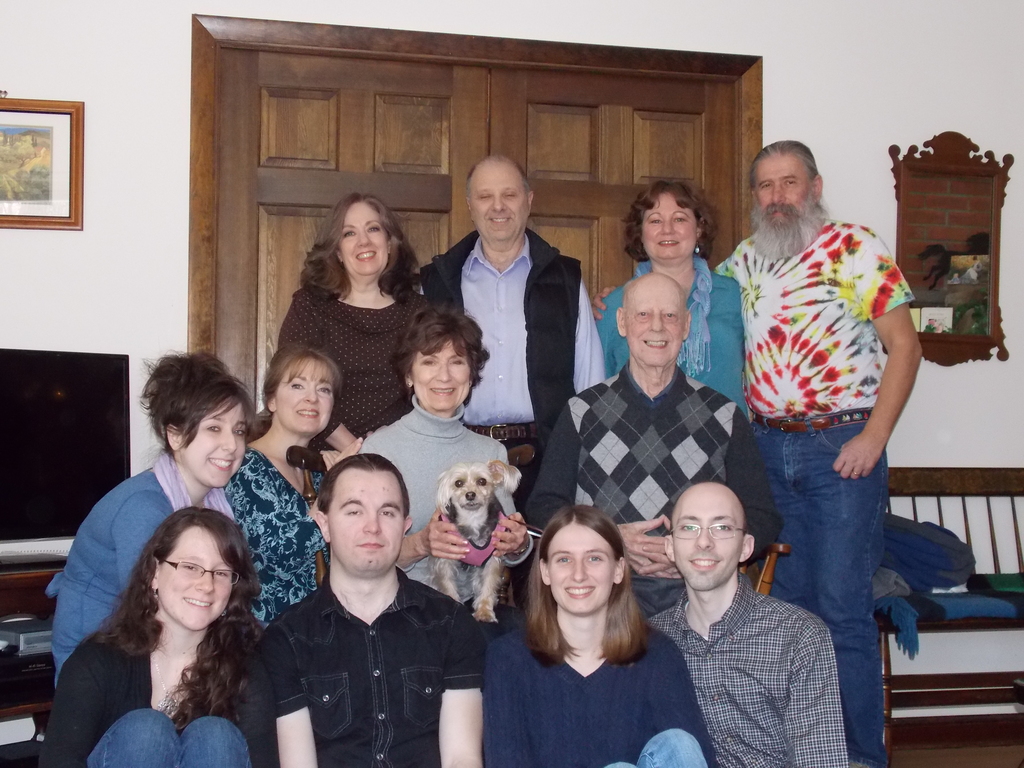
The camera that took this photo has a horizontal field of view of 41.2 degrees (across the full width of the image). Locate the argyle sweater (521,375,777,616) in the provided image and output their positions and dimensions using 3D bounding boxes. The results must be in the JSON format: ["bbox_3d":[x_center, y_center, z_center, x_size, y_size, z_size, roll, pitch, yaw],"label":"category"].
[{"bbox_3d":[0.329,0.253,3.145,0.570,0.582,0.380,0,-2,0],"label":"argyle sweater"}]

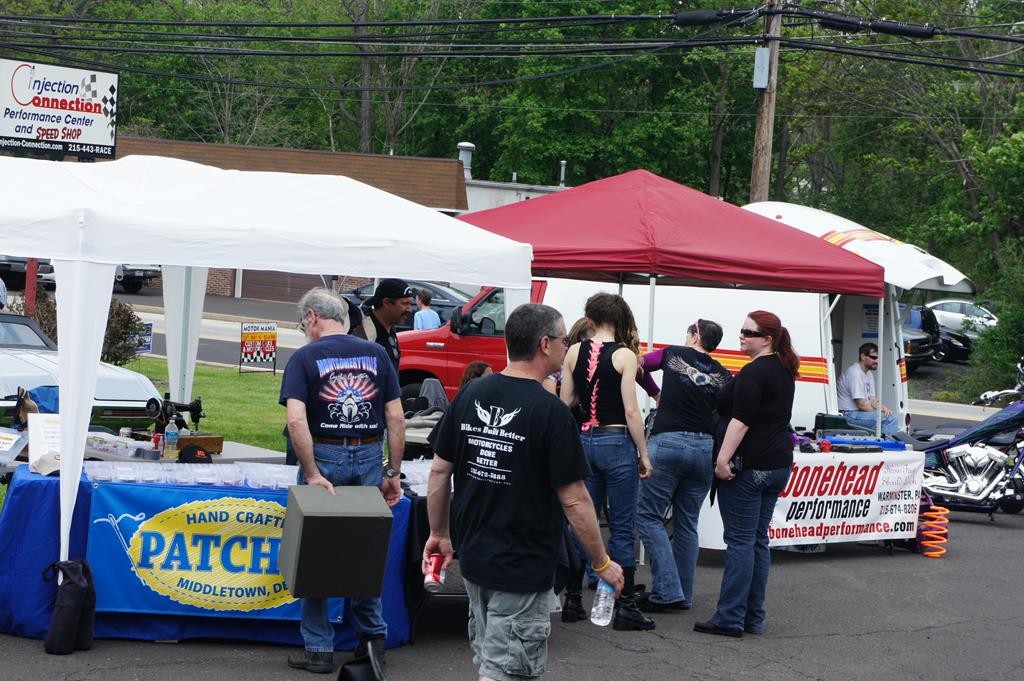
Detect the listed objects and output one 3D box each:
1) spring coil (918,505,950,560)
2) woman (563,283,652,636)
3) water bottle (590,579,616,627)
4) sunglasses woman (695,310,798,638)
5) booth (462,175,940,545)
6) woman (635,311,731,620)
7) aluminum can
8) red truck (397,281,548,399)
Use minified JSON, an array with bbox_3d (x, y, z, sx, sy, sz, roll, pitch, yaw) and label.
[{"bbox_3d":[3.082,1.374,16.949,0.190,0.385,0.190,3,1,11],"label":"spring coil"},{"bbox_3d":[0.505,0.646,12.450,0.490,1.750,0.400,3,1,12],"label":"woman"},{"bbox_3d":[0.311,0.829,7.550,0.065,0.200,0.065,12,-9,0],"label":"water bottle"},{"bbox_3d":[1.253,0.708,12.400,0.460,1.690,0.480,3,1,28],"label":"sunglasses woman"},{"bbox_3d":[1.026,0.105,17.253,2.850,2.720,3.000,2,1,-44],"label":"booth"},{"bbox_3d":[0.994,0.724,13.500,0.500,1.640,0.460,2,1,-30],"label":"woman"},{"bbox_3d":[-0.258,0.775,7.800,0.066,0.122,0.066,2,-30,1],"label":"aluminum can"},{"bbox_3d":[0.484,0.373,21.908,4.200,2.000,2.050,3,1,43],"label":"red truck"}]

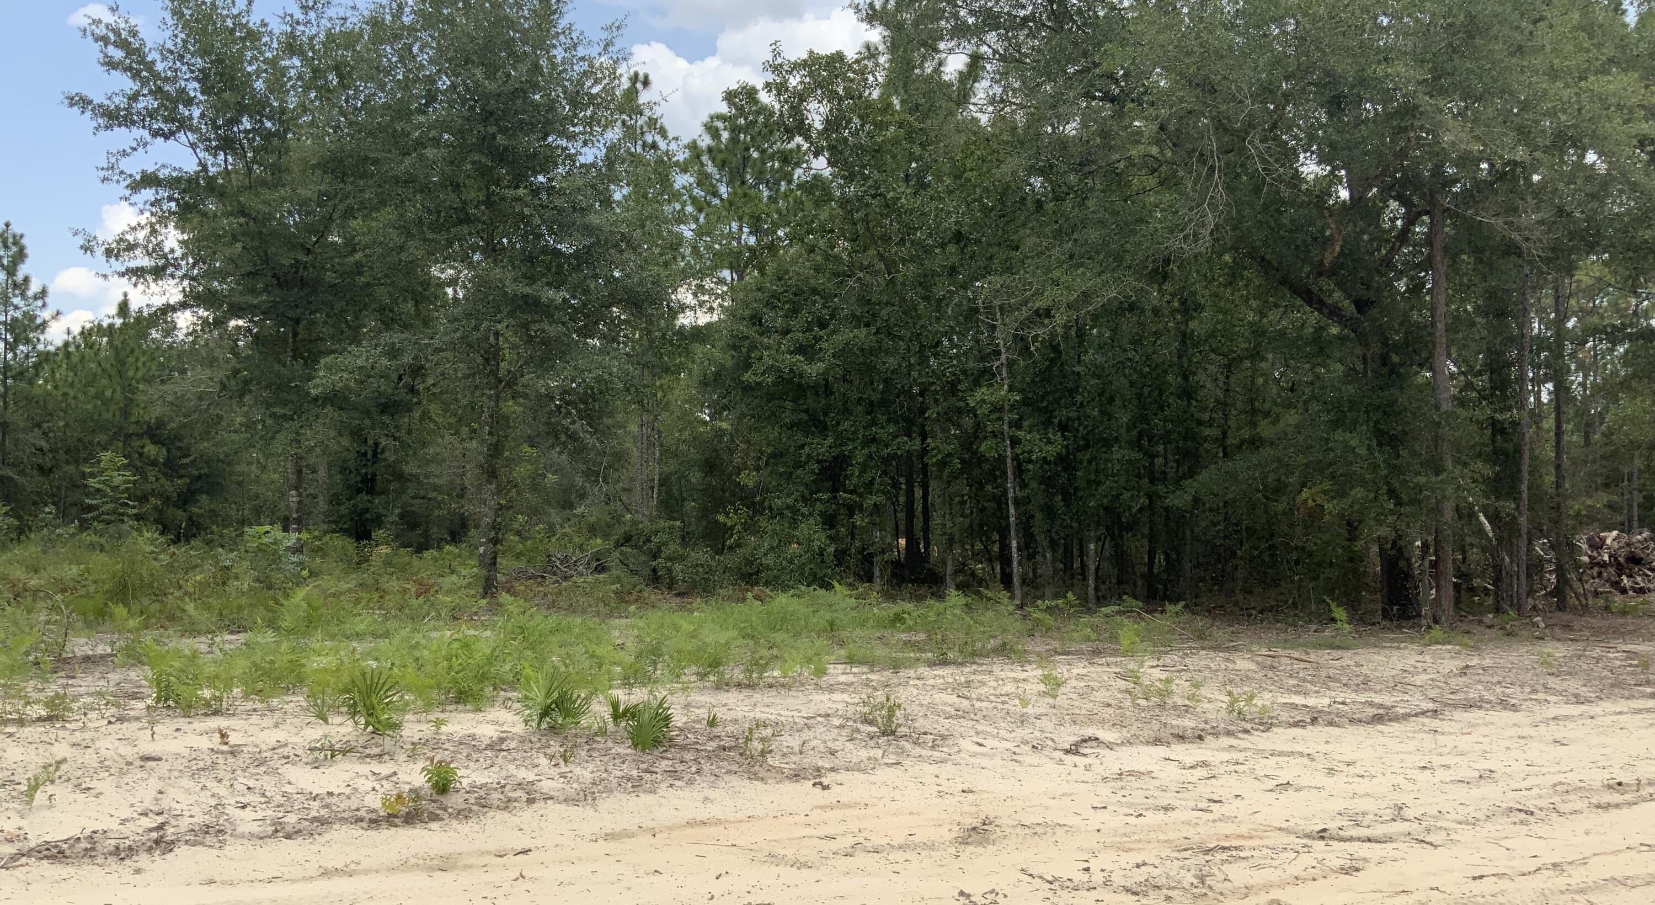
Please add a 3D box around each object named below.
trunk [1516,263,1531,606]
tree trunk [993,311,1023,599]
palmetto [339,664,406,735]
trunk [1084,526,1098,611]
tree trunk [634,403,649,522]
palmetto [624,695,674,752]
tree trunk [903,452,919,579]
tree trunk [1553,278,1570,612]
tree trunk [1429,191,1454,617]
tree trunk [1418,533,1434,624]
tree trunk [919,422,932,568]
[{"bbox_3d":[11.512,-0.231,22.924,0.170,5.806,0.170,2,-3,0],"label":"trunk"},{"bbox_3d":[2.820,0.091,21.600,0.400,4.630,0.300,0,-2,0],"label":"tree trunk"},{"bbox_3d":[-3.351,1.821,10.223,0.490,0.521,0.450,0,-3,0],"label":"palmetto"},{"bbox_3d":[4.510,1.982,23.622,0.170,1.428,0.170,-1,-3,0],"label":"trunk"},{"bbox_3d":[-4.566,0.254,34.000,0.300,2.820,0.280,0,-2,0],"label":"tree trunk"},{"bbox_3d":[-1.162,1.758,9.000,0.330,0.360,0.320,0,-2,0],"label":"palmetto"},{"bbox_3d":[1.624,1.259,27.000,0.280,2.440,0.260,0,-2,0],"label":"tree trunk"},{"bbox_3d":[12.376,-0.147,23.396,0.180,5.660,0.180,1,-3,0],"label":"tree trunk"},{"bbox_3d":[8.292,-0.584,18.700,0.340,5.790,0.320,0,-2,0],"label":"tree trunk"},{"bbox_3d":[8.066,1.692,18.700,0.190,1.240,0.180,0,-2,0],"label":"tree trunk"},{"bbox_3d":[2.062,0.875,28.991,0.170,3.028,0.170,-1,-3,0],"label":"tree trunk"}]

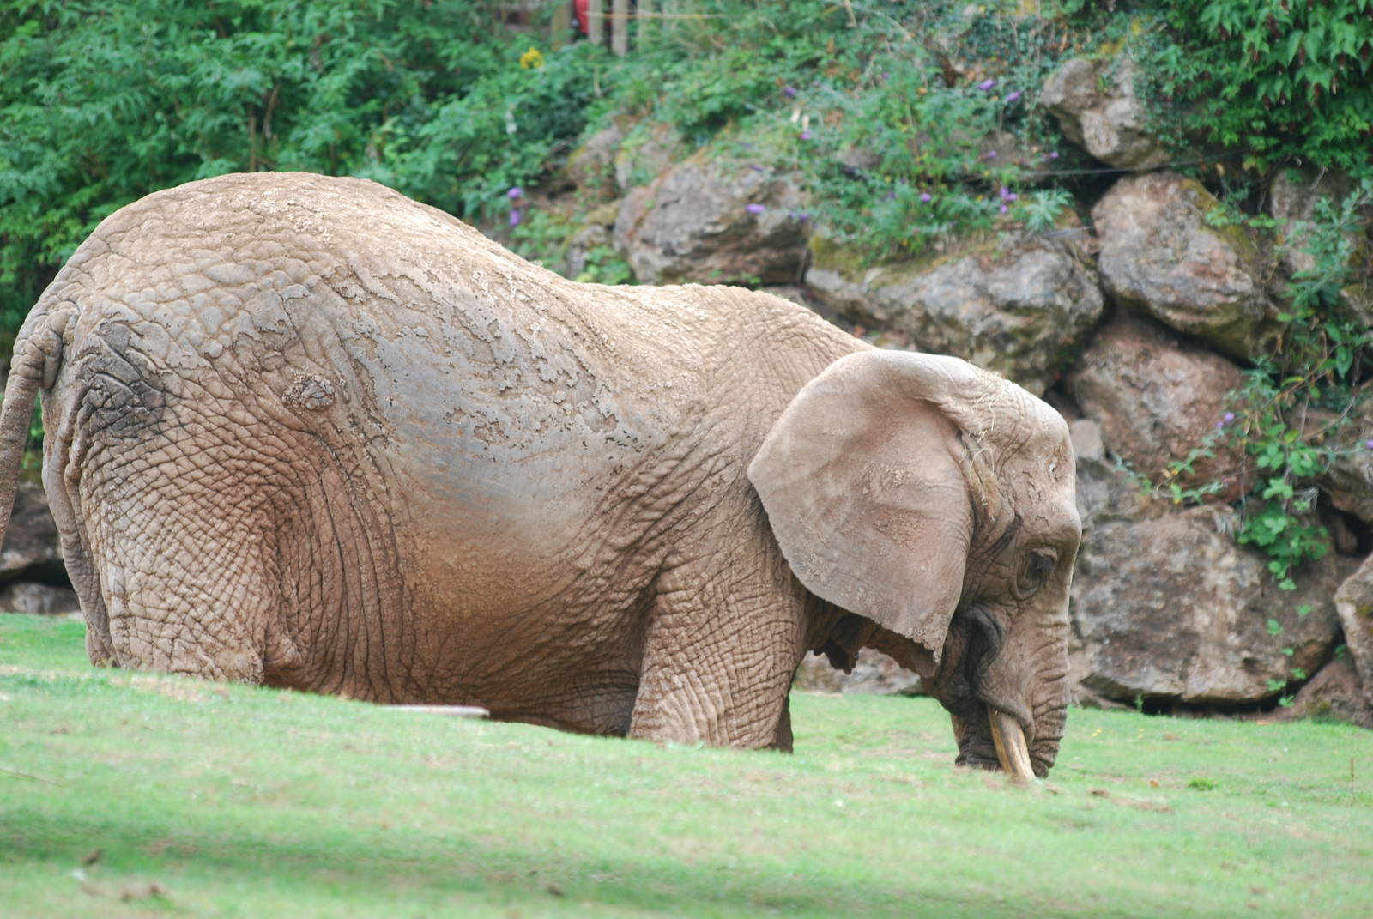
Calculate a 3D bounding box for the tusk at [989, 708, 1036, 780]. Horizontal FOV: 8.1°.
[{"bbox_3d":[1.090,0.955,32.600,0.120,0.250,0.085,-18,3,-17],"label":"tusk"}]

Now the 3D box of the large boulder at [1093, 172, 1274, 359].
[{"bbox_3d":[2.060,-0.803,40.300,0.750,0.772,0.700,0,1,6],"label":"large boulder"}]

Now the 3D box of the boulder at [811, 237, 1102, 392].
[{"bbox_3d":[1.110,-0.604,40.300,1.230,0.675,0.850,0,1,6],"label":"boulder"}]

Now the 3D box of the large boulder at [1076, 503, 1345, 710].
[{"bbox_3d":[2.132,0.586,39.700,1.128,0.822,0.850,0,1,6],"label":"large boulder"}]

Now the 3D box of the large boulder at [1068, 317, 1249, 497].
[{"bbox_3d":[1.939,-0.214,40.000,0.745,0.736,0.700,0,1,6],"label":"large boulder"}]

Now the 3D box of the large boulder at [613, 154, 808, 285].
[{"bbox_3d":[0.102,-1.011,41.000,0.822,0.551,0.650,0,1,6],"label":"large boulder"}]

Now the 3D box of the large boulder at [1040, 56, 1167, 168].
[{"bbox_3d":[1.755,-1.449,40.800,0.539,0.481,0.500,0,1,6],"label":"large boulder"}]

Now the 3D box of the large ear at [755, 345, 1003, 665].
[{"bbox_3d":[0.626,0.153,32.400,0.880,1.030,0.280,0,1,-20],"label":"large ear"}]

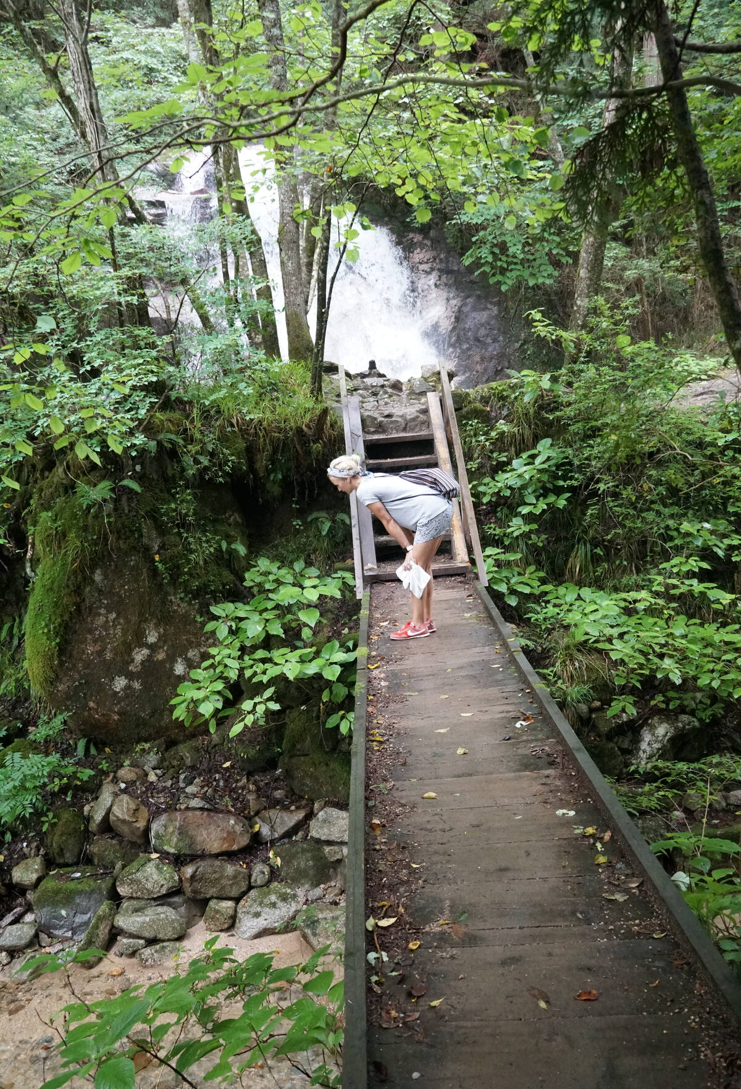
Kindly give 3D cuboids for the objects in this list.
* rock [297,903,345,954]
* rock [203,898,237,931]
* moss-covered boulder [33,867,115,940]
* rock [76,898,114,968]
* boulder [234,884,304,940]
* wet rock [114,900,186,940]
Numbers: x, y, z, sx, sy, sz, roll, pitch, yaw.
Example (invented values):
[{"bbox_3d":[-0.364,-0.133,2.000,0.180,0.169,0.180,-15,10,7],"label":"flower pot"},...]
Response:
[{"bbox_3d":[-0.282,2.357,6.250,0.330,0.250,0.330,0,7,0],"label":"rock"},{"bbox_3d":[-0.942,2.311,6.350,0.200,0.180,0.200,0,7,0],"label":"rock"},{"bbox_3d":[-1.878,2.273,6.450,0.500,0.380,0.420,0,7,0],"label":"moss-covered boulder"},{"bbox_3d":[-1.738,2.461,6.430,0.240,0.390,0.270,-4,8,-13],"label":"rock"},{"bbox_3d":[-0.678,2.444,6.770,0.450,0.330,0.370,-4,8,-13],"label":"boulder"},{"bbox_3d":[-1.429,2.433,6.600,0.470,0.230,0.340,-4,8,-13],"label":"wet rock"}]

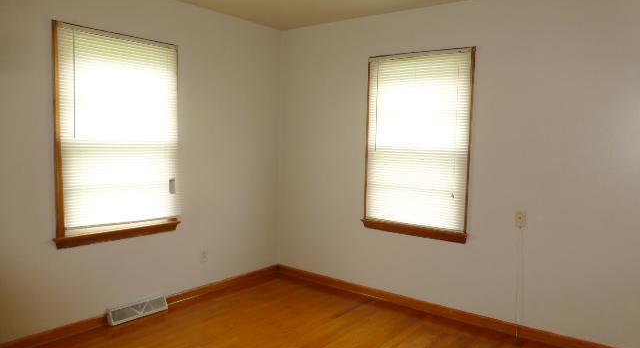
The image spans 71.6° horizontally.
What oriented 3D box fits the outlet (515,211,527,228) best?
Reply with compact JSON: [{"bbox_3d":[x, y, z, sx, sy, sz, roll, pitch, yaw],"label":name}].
[{"bbox_3d":[1.392,0.316,3.079,0.073,0.116,0.014,5,6,38],"label":"outlet"}]

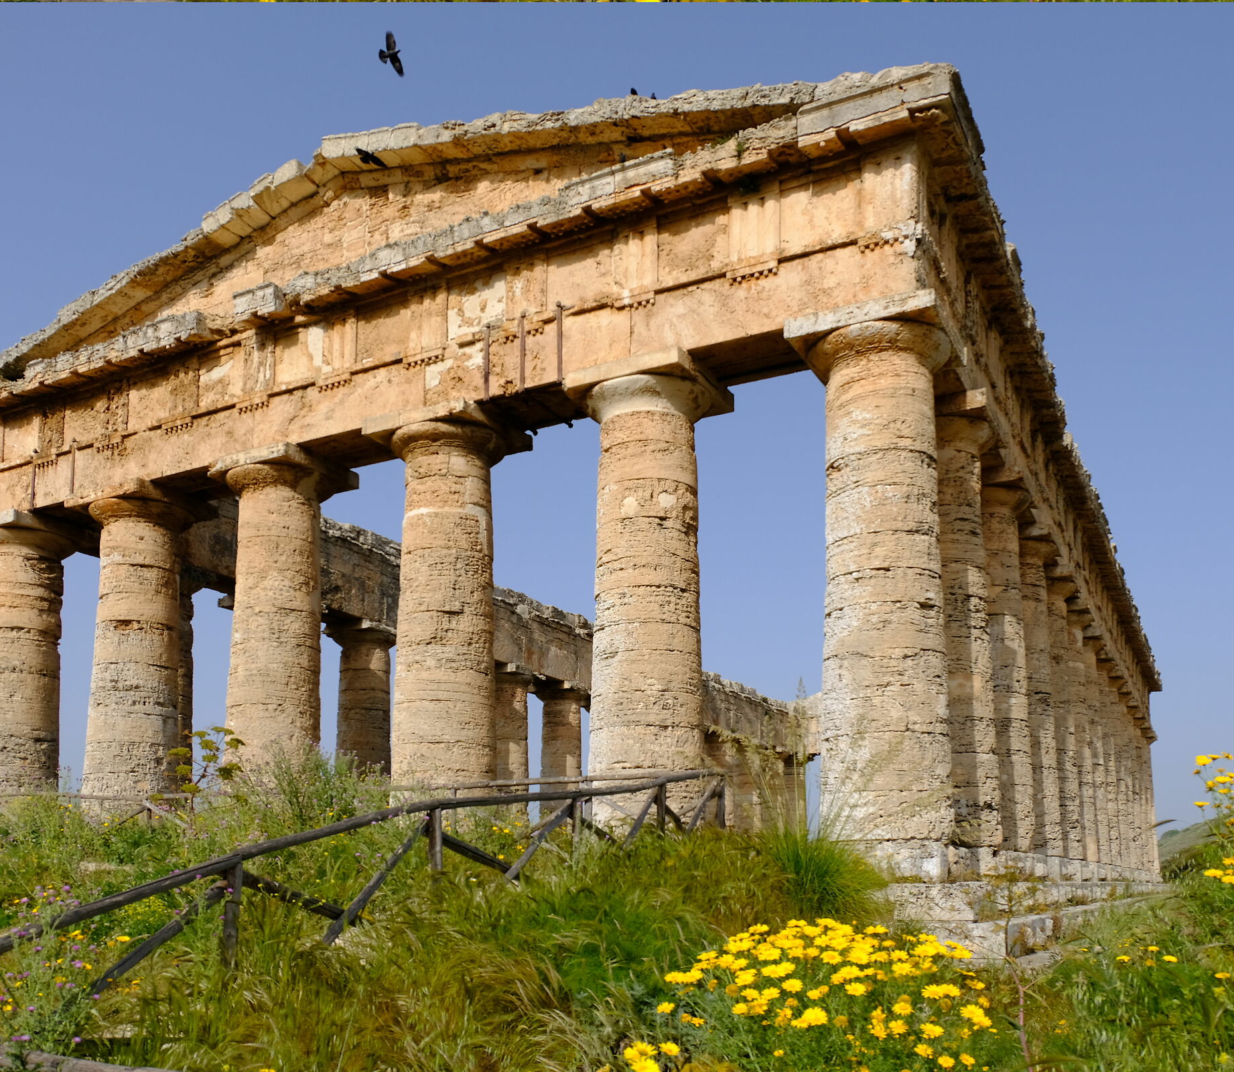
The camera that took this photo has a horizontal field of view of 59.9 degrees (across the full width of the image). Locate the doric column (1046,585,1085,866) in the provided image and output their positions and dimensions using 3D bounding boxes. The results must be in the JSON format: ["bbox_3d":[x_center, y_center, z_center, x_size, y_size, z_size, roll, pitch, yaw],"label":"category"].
[{"bbox_3d":[12.603,5.338,31.400,2.100,8.400,2.100,-7,-15,27],"label":"doric column"}]

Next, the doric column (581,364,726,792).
[{"bbox_3d":[0.531,1.020,18.500,2.100,8.400,2.100,0,-13,0],"label":"doric column"}]

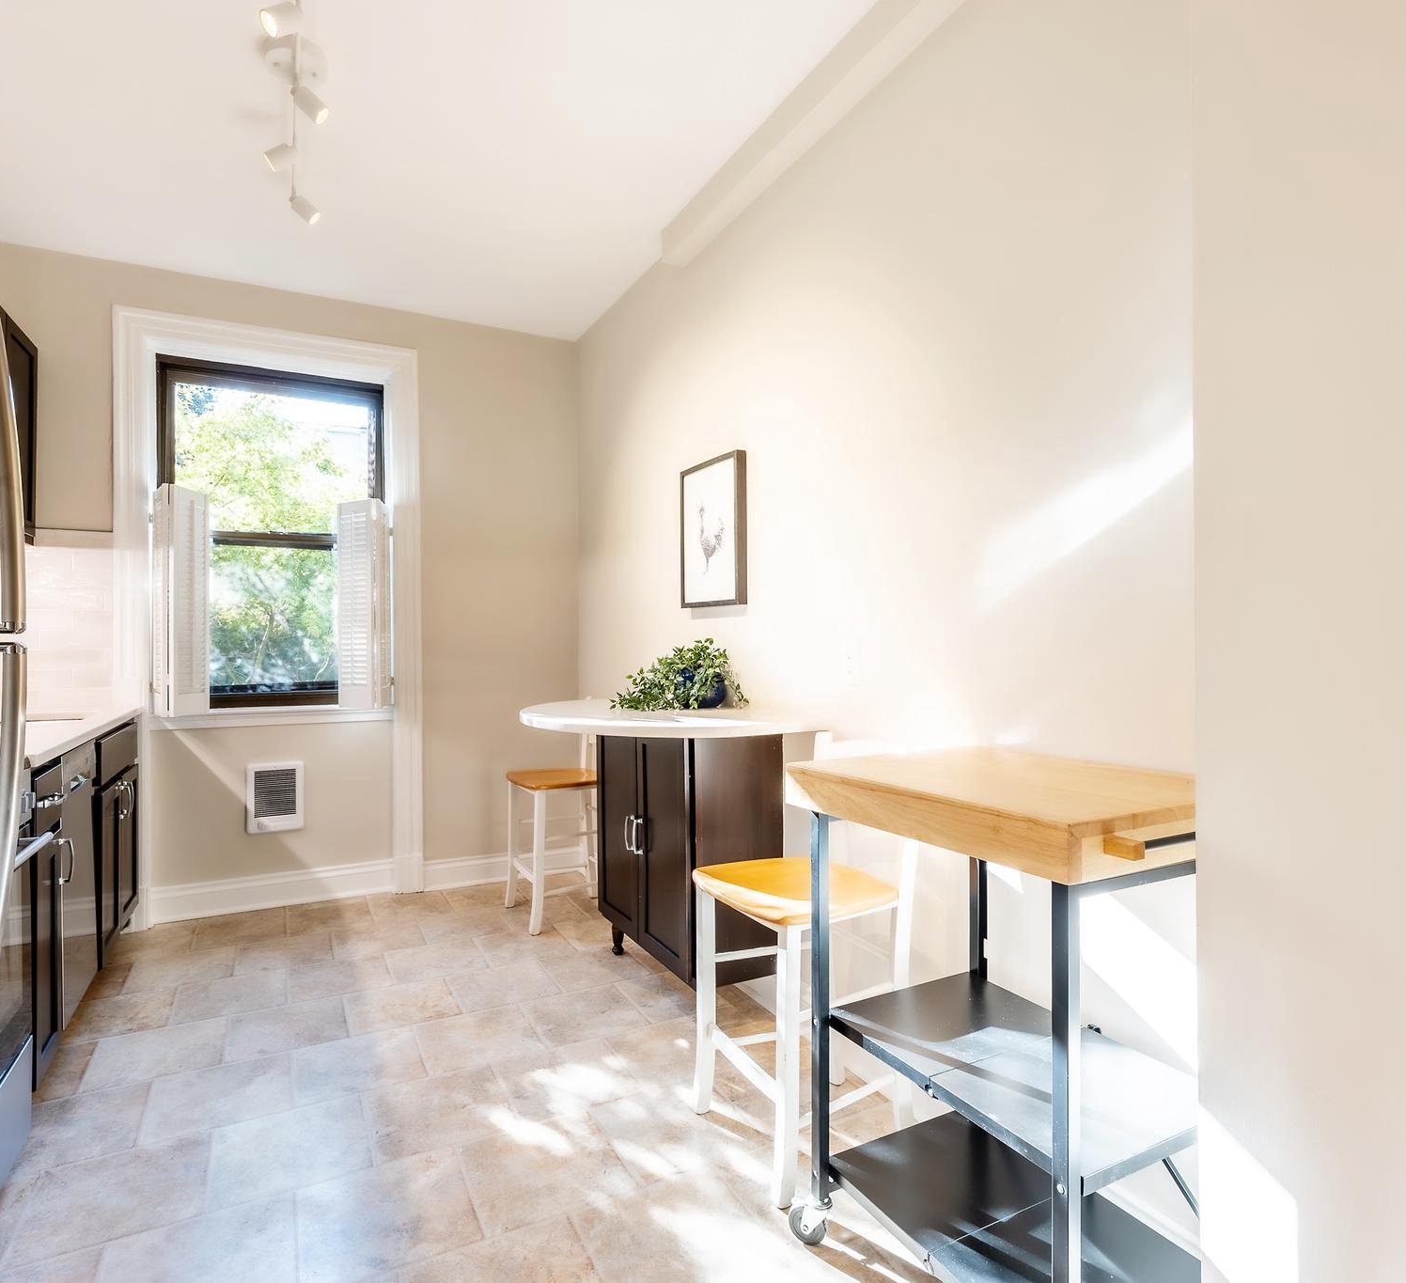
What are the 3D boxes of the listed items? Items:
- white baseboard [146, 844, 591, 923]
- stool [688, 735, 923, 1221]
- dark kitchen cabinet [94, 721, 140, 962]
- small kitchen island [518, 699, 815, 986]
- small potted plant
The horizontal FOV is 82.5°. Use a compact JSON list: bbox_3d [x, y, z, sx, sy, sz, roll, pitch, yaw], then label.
[{"bbox_3d":[-1.460,1.103,3.741,1.870,0.155,0.085,0,0,-28],"label":"white baseboard"},{"bbox_3d":[0.250,0.715,1.929,0.425,0.930,0.425,0,0,-28],"label":"stool"},{"bbox_3d":[-2.404,0.752,2.800,0.605,0.875,0.855,0,0,-28],"label":"dark kitchen cabinet"},{"bbox_3d":[-0.254,0.709,2.712,0.695,0.940,1.230,0,0,-28],"label":"small kitchen island"},{"bbox_3d":[-0.093,0.116,2.762,0.335,0.245,0.390,0,0,-28],"label":"small potted plant"}]

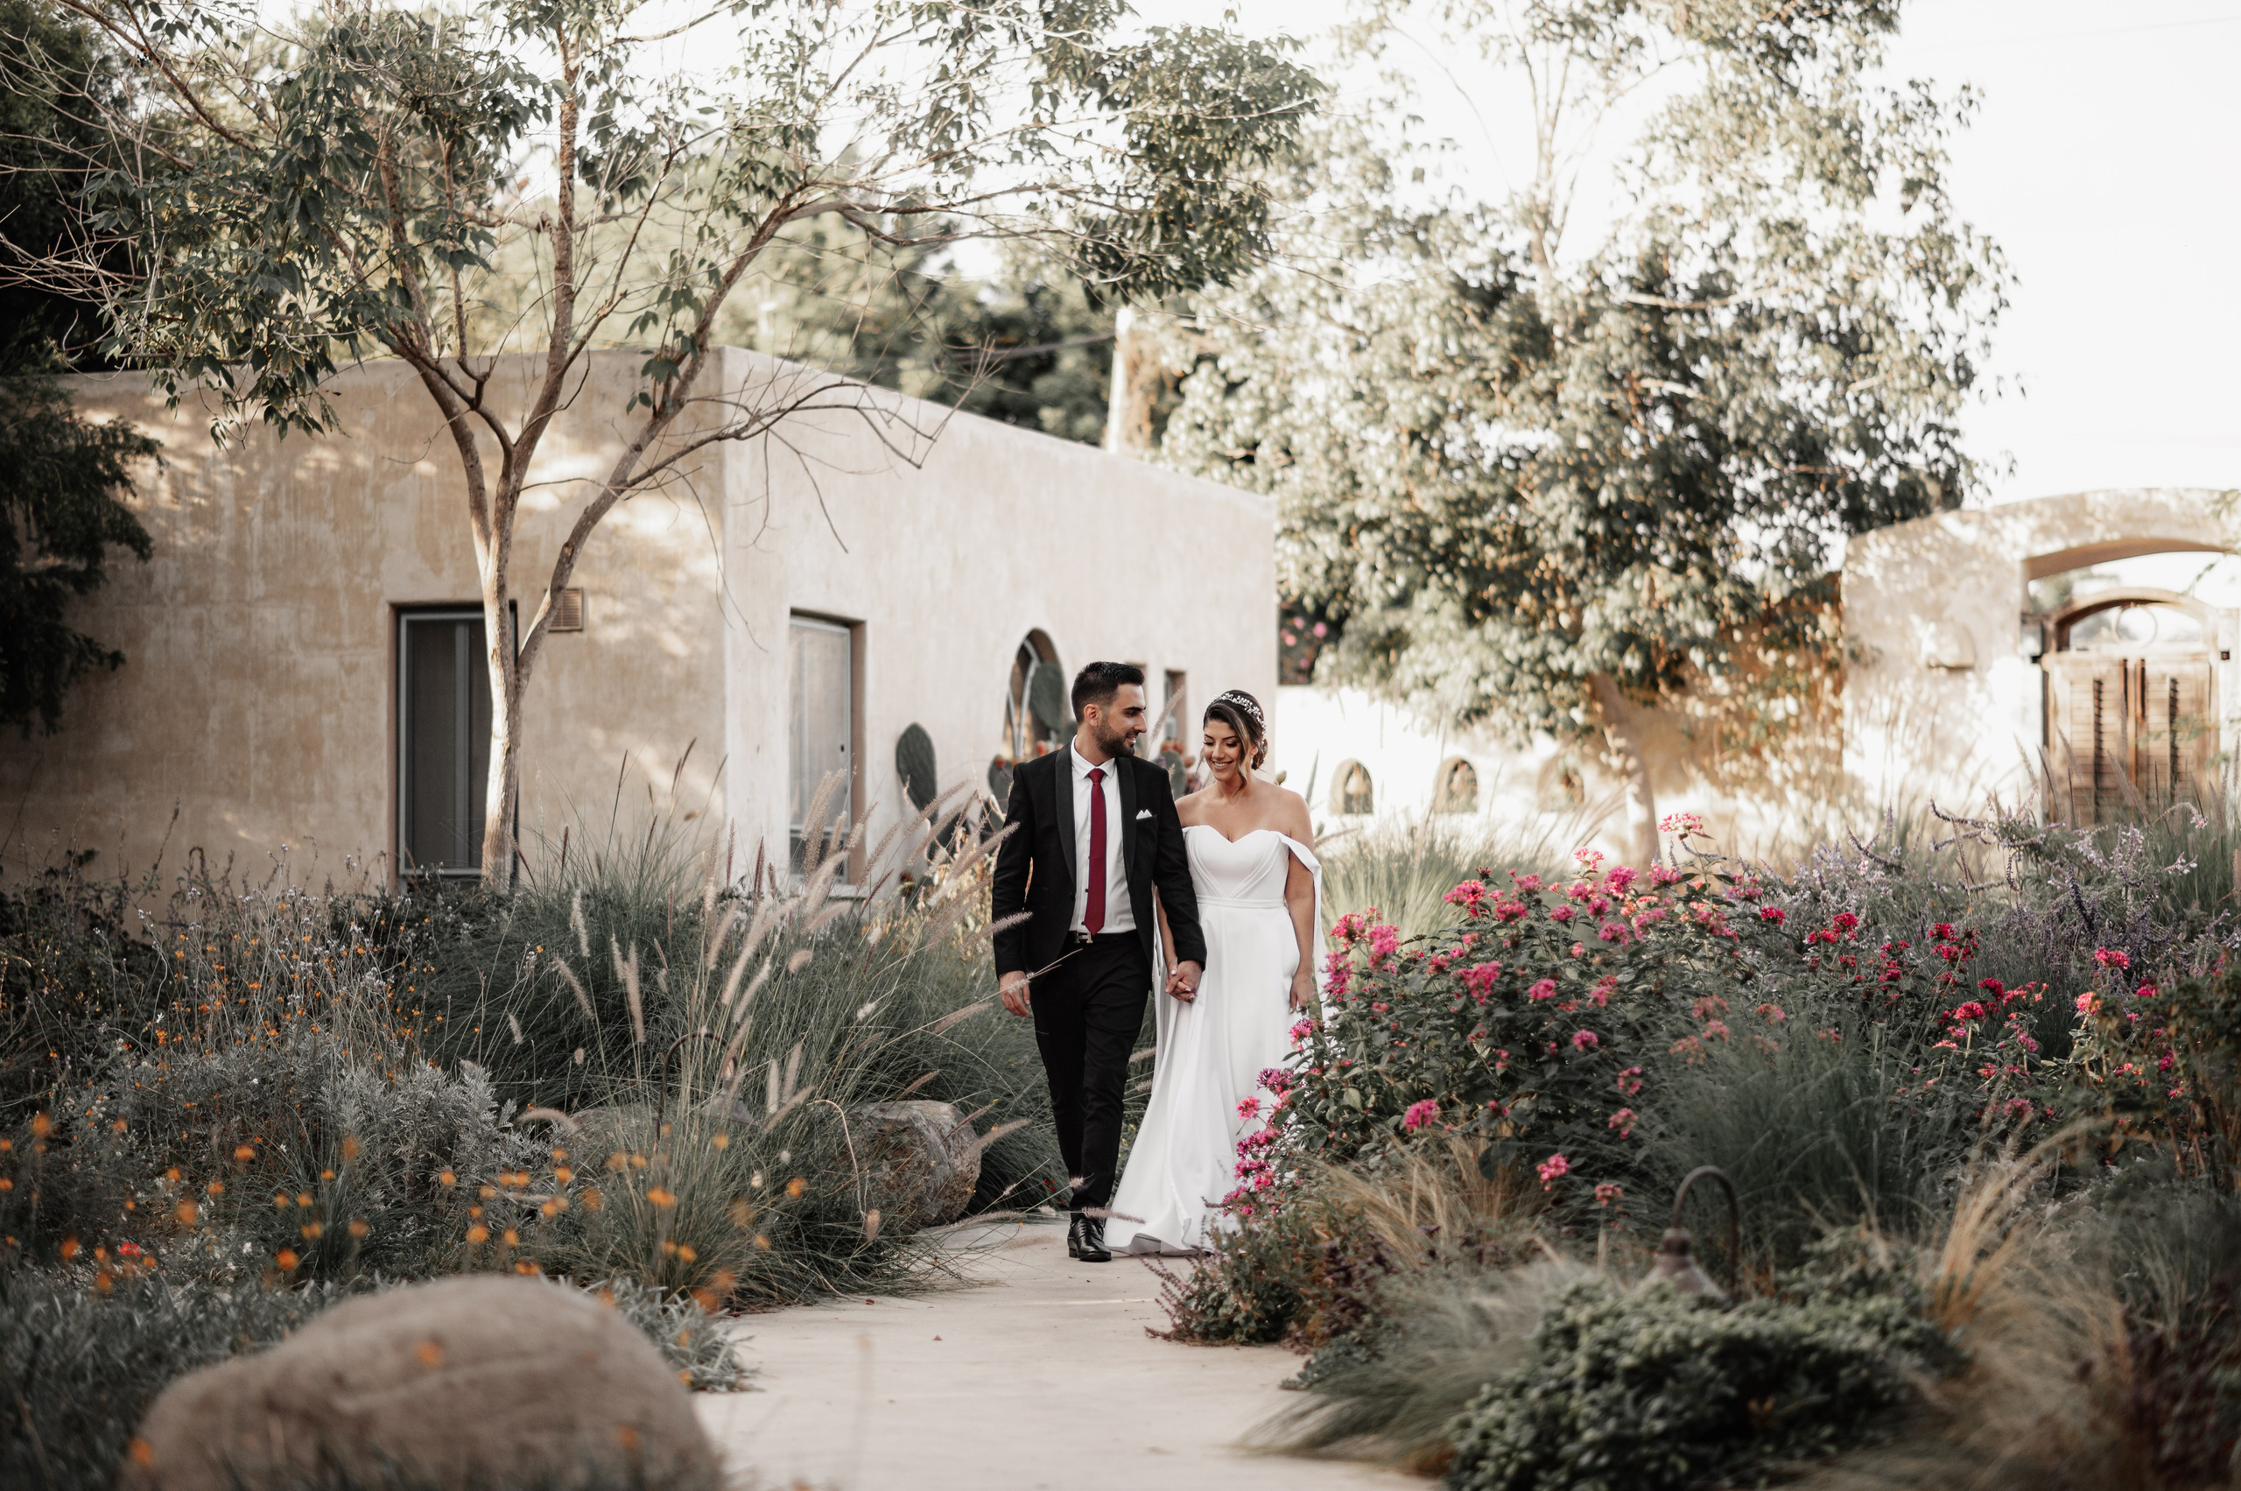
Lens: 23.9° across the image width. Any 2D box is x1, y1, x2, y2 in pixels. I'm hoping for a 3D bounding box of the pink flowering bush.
[{"bbox_3d":[1.120,0.877,15.078,1.400,1.080,1.200,0,-2,0],"label":"pink flowering bush"}]

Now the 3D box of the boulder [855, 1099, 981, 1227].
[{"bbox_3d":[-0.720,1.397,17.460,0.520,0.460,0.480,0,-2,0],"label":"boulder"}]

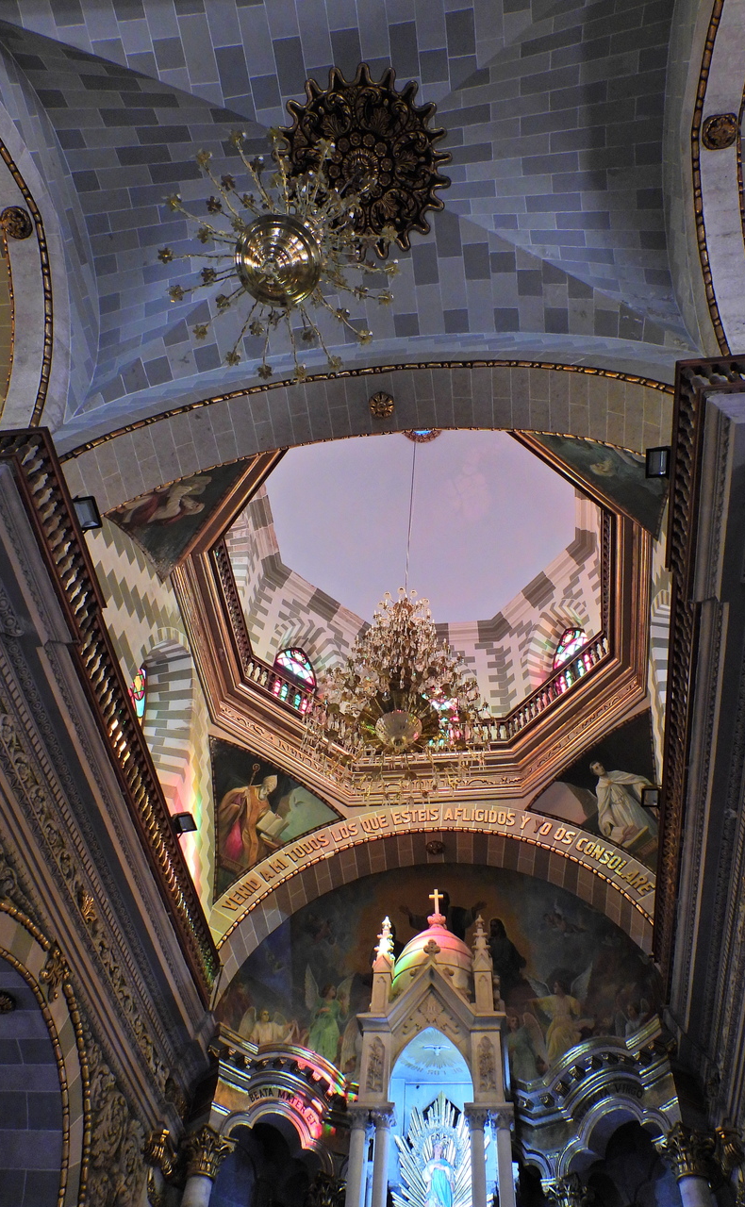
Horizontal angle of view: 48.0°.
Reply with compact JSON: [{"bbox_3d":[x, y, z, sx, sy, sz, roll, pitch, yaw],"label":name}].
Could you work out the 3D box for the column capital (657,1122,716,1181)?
[{"bbox_3d":[5.097,8.930,13.445,0.693,0.603,0.693,27,-61,-11],"label":"column capital"}]

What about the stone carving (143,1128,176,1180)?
[{"bbox_3d":[-3.470,8.993,13.524,0.405,0.585,0.765,-4,-60,7],"label":"stone carving"}]

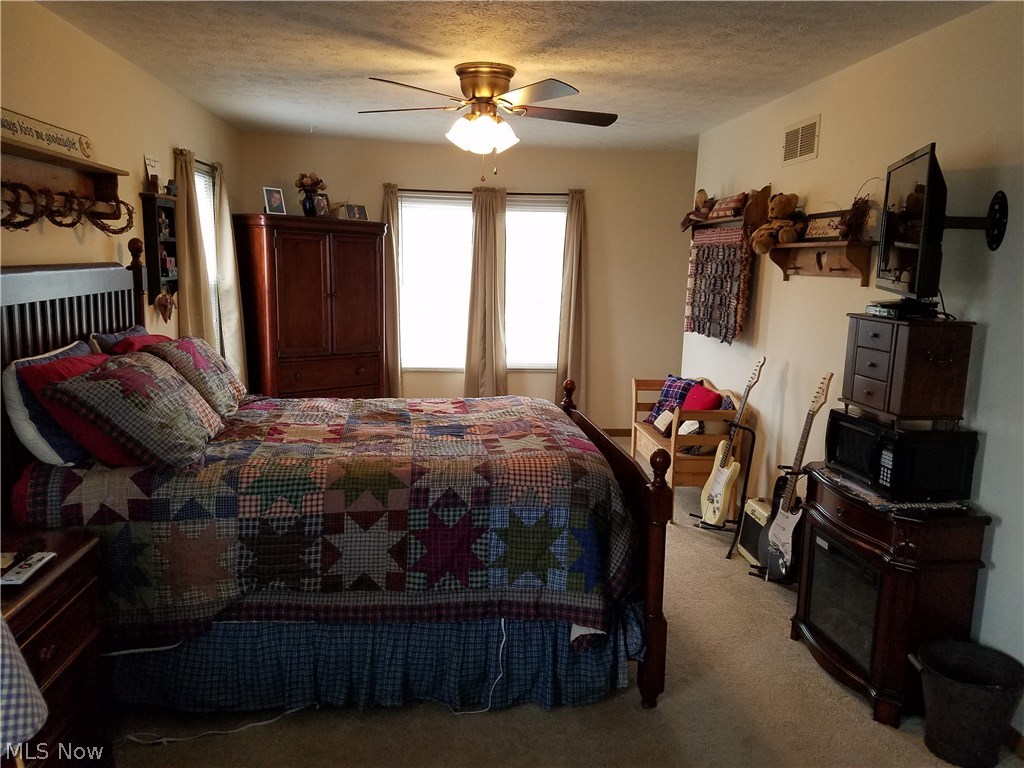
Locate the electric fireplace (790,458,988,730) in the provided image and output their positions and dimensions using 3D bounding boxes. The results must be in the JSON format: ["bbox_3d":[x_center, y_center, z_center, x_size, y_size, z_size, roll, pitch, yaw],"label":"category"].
[{"bbox_3d":[1.333,0.738,2.860,0.346,0.728,0.687,0,10,-8],"label":"electric fireplace"}]

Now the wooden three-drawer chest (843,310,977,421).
[{"bbox_3d":[1.389,-0.053,2.736,0.247,0.360,0.349,0,10,-9],"label":"wooden three-drawer chest"}]

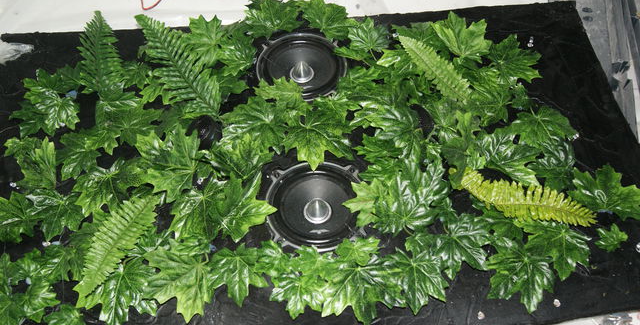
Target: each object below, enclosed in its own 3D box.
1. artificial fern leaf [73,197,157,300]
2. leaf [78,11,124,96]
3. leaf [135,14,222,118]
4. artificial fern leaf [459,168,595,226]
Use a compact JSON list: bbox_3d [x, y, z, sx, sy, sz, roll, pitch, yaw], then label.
[{"bbox_3d":[-0.309,0.117,1.034,0.063,0.030,0.188,23,58,13],"label":"artificial fern leaf"},{"bbox_3d":[-0.391,-0.194,1.229,0.075,0.035,0.179,-7,66,-7],"label":"leaf"},{"bbox_3d":[-0.260,-0.167,1.212,0.109,0.040,0.263,-33,71,-22],"label":"leaf"},{"bbox_3d":[0.321,0.059,1.090,0.229,0.040,0.065,20,58,11],"label":"artificial fern leaf"}]

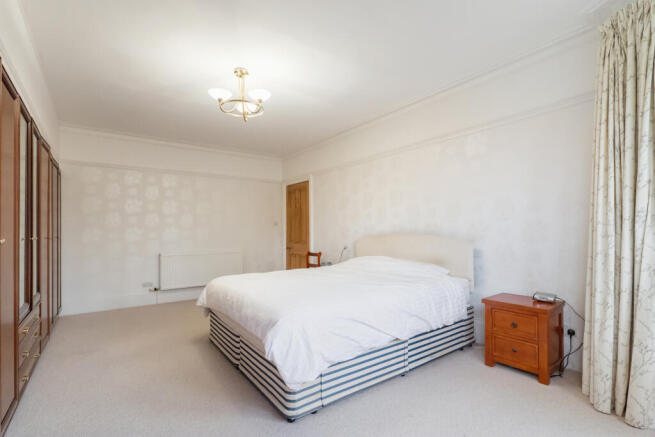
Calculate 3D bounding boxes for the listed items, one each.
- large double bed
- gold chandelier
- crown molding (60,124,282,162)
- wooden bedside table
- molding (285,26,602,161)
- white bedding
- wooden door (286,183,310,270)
[{"bbox_3d":[0.128,0.691,2.904,2.101,1.071,1.642,2,-3,-36],"label":"large double bed"},{"bbox_3d":[-0.755,-1.087,2.619,0.561,0.459,0.561,0,-2,0],"label":"gold chandelier"},{"bbox_3d":[-2.234,-1.157,4.787,3.226,0.112,0.102,2,-3,-32],"label":"crown molding"},{"bbox_3d":[1.575,0.932,2.331,0.388,0.541,0.449,2,-3,-39],"label":"wooden bedside table"},{"bbox_3d":[0.535,-1.213,3.845,0.102,0.112,4.564,2,-3,-38],"label":"molding"},{"bbox_3d":[0.048,0.745,2.855,1.958,0.612,1.683,2,-3,-36],"label":"white bedding"},{"bbox_3d":[-0.514,0.346,5.215,0.051,1.958,0.745,2,-3,-39],"label":"wooden door"}]

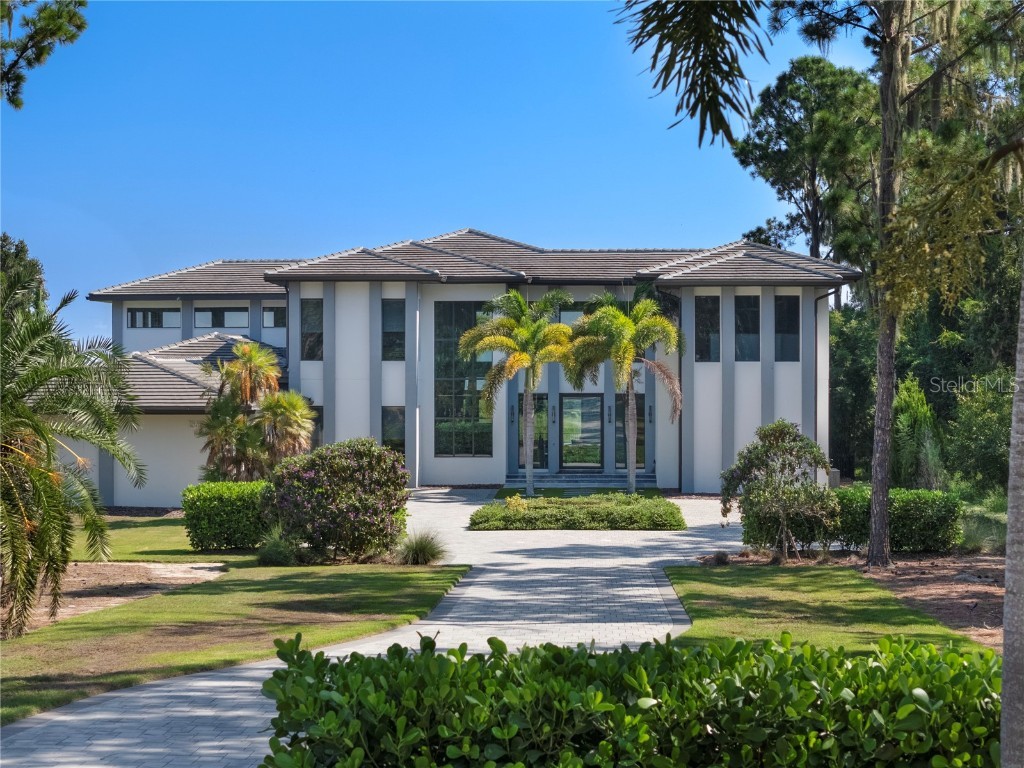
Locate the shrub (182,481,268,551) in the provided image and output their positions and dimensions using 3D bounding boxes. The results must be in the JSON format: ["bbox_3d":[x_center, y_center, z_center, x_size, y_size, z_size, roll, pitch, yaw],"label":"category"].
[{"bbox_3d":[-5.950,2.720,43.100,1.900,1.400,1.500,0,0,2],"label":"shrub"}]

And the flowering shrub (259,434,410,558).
[{"bbox_3d":[-3.460,2.250,40.800,2.850,2.350,2.600,0,0,2],"label":"flowering shrub"}]

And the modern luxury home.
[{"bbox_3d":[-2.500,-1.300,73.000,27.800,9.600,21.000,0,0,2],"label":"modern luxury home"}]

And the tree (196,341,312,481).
[{"bbox_3d":[-6.900,1.120,55.500,3.100,4.500,2.900,0,0,2],"label":"tree"}]

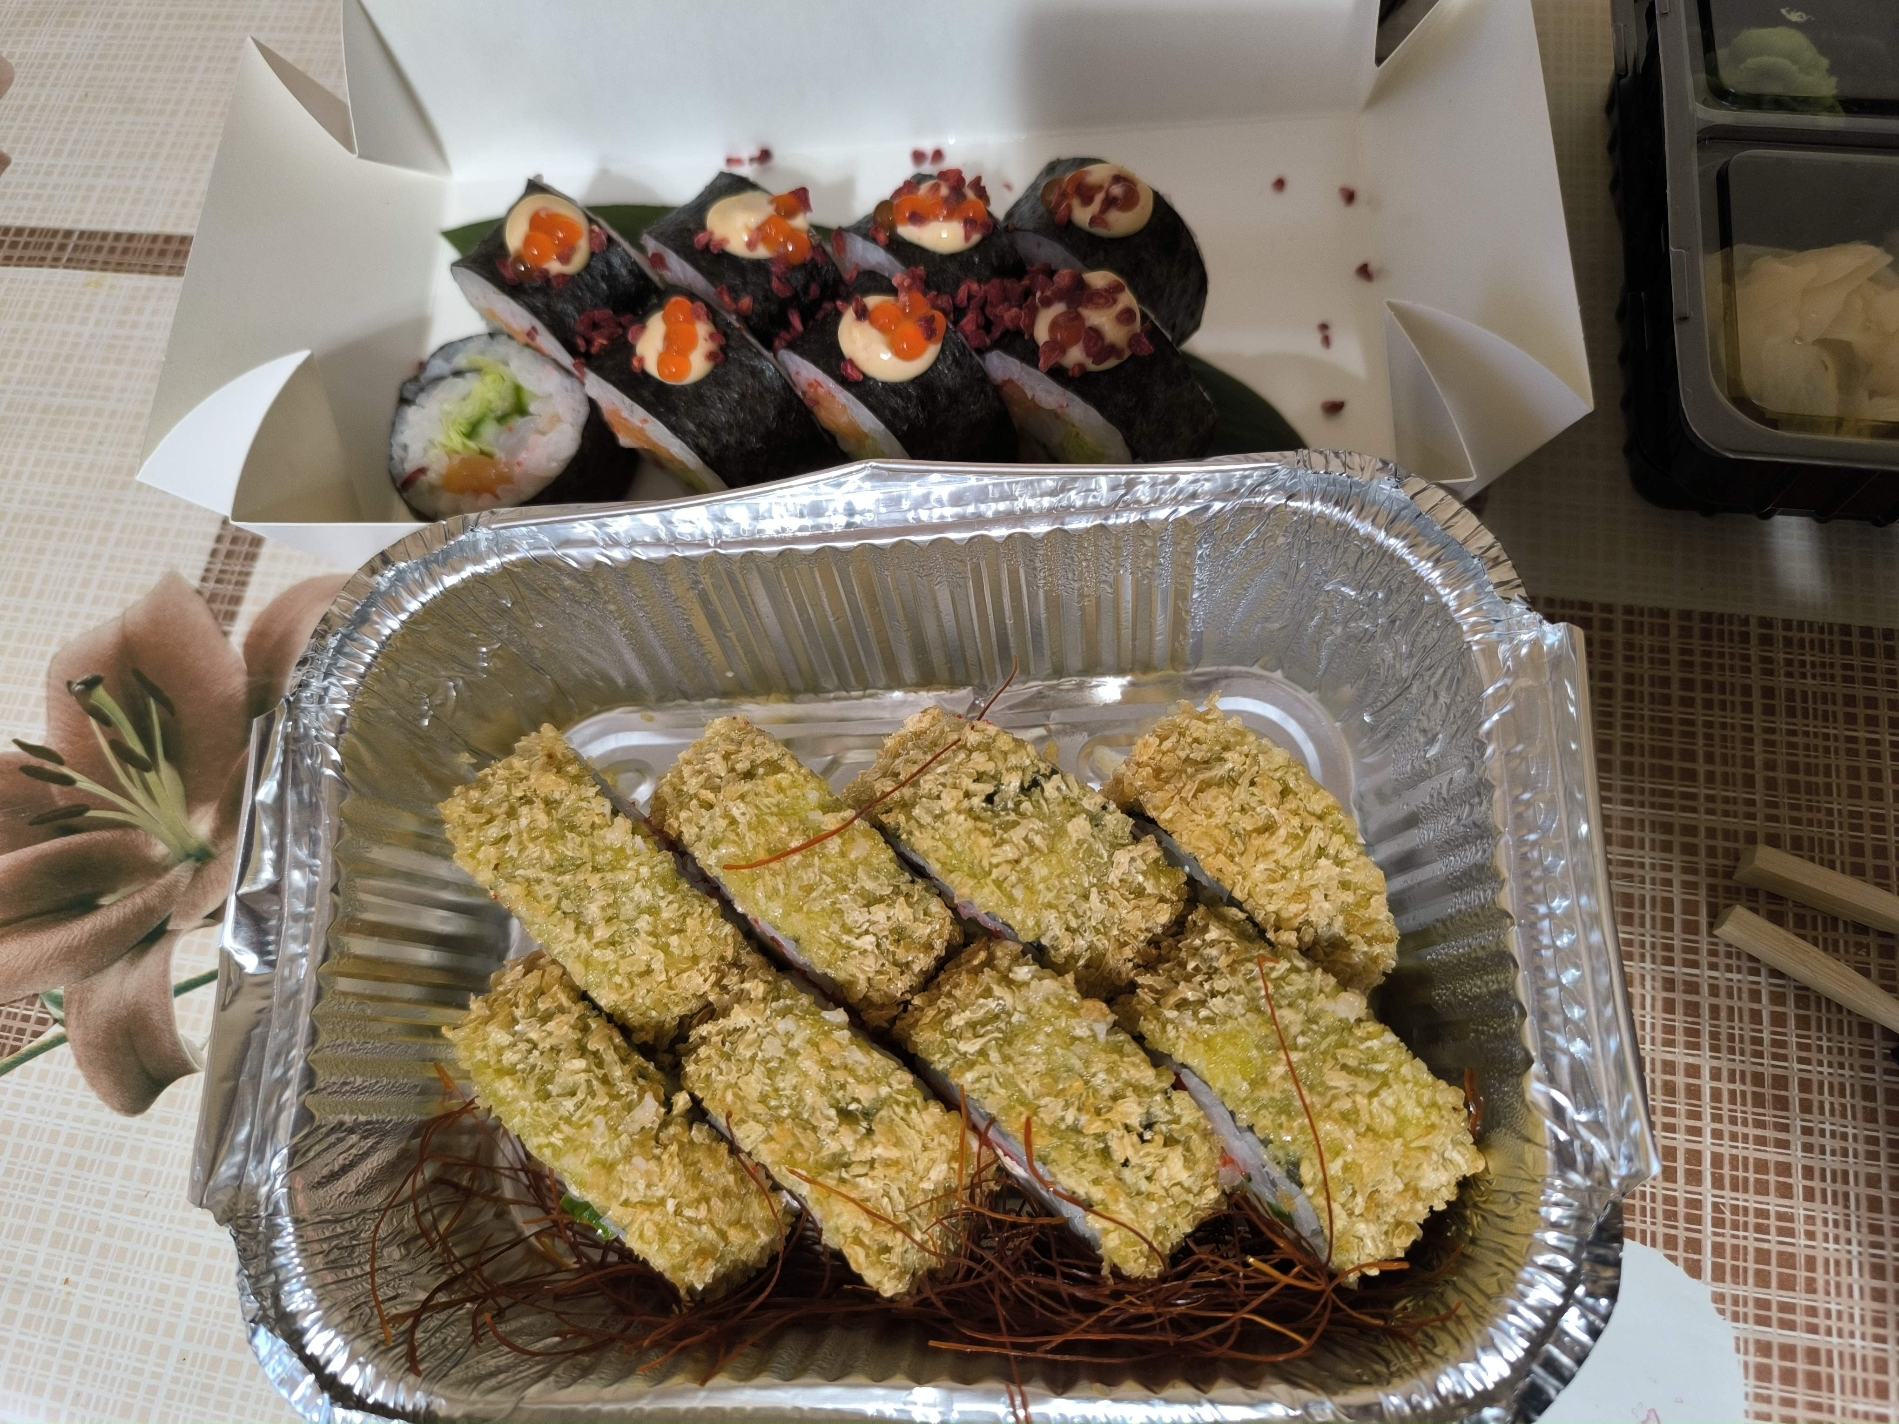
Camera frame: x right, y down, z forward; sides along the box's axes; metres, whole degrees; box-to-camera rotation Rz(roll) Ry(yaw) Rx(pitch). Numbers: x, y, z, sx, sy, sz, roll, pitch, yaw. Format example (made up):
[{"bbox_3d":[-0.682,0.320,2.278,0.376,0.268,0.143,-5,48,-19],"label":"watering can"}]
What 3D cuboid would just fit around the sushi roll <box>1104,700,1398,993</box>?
[{"bbox_3d":[0.053,0.022,0.216,0.054,0.040,0.021,41,85,15],"label":"sushi roll"}]

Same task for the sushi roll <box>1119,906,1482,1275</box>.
[{"bbox_3d":[0.054,0.061,0.204,0.024,0.040,0.056,-40,74,-12],"label":"sushi roll"}]

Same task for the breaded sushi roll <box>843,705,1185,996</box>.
[{"bbox_3d":[0.011,0.025,0.219,0.056,0.040,0.023,35,76,14],"label":"breaded sushi roll"}]

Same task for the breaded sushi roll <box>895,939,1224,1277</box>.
[{"bbox_3d":[0.018,0.064,0.207,0.024,0.040,0.055,-43,74,-14],"label":"breaded sushi roll"}]

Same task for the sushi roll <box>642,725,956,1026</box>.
[{"bbox_3d":[-0.025,0.028,0.222,0.057,0.040,0.021,41,74,15],"label":"sushi roll"}]

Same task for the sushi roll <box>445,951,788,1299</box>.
[{"bbox_3d":[-0.056,0.070,0.213,0.059,0.040,0.022,40,67,15],"label":"sushi roll"}]

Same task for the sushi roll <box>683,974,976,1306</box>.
[{"bbox_3d":[-0.018,0.068,0.210,0.053,0.040,0.024,42,72,15],"label":"sushi roll"}]

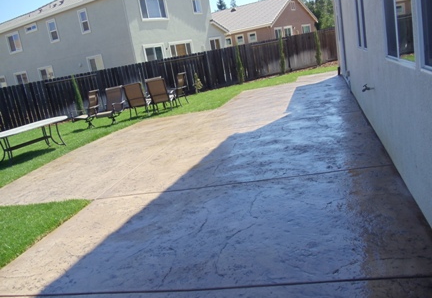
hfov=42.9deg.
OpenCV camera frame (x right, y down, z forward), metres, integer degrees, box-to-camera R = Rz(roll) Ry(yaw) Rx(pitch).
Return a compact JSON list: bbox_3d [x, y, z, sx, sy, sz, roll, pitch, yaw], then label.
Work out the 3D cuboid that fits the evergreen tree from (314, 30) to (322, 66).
[{"bbox_3d":[5.154,-5.129,27.835,0.320,1.770,0.320,-6,11,11],"label":"evergreen tree"}]

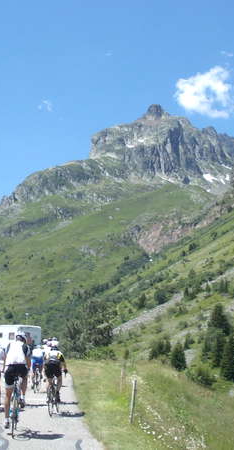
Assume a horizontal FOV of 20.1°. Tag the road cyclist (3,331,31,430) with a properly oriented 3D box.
[{"bbox_3d":[-1.691,2.664,11.250,0.500,1.620,0.900,1,-11,-6],"label":"road cyclist"}]

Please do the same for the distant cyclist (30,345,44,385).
[{"bbox_3d":[-2.471,4.382,20.400,0.480,1.360,0.950,0,-11,-2],"label":"distant cyclist"}]

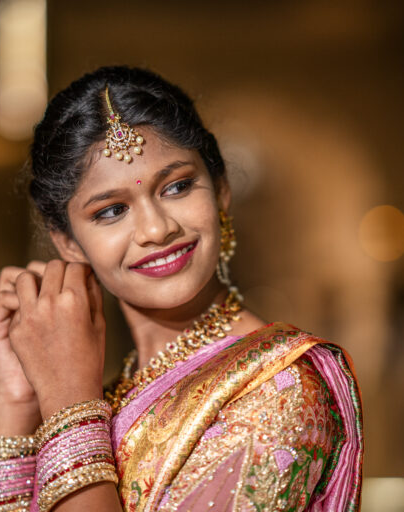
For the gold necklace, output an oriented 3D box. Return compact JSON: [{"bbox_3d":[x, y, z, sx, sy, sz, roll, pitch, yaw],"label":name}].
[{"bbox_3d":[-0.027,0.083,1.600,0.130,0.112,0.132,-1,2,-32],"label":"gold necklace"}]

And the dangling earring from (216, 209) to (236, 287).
[{"bbox_3d":[0.020,-0.007,1.610,0.016,0.070,0.025,1,2,35],"label":"dangling earring"}]

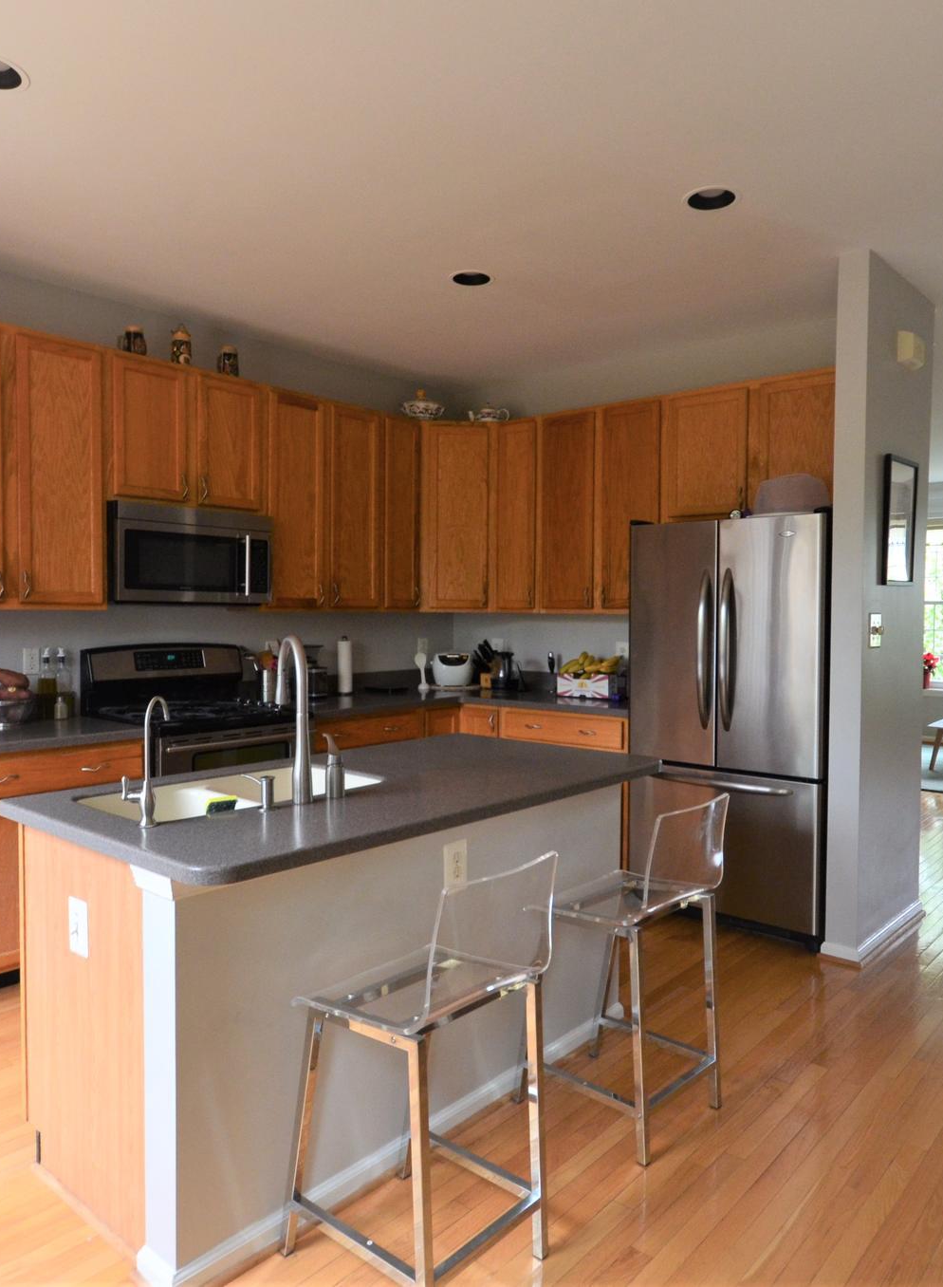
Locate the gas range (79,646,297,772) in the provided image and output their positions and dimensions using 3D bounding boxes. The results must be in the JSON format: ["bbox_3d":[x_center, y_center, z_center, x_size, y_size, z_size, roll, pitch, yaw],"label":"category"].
[{"bbox_3d":[-1.215,0.634,3.629,0.760,1.200,0.700,-1,2,-45],"label":"gas range"}]

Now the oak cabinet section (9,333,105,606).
[{"bbox_3d":[-1.742,-0.672,3.309,0.330,1.062,0.368,2,3,42],"label":"oak cabinet section"}]

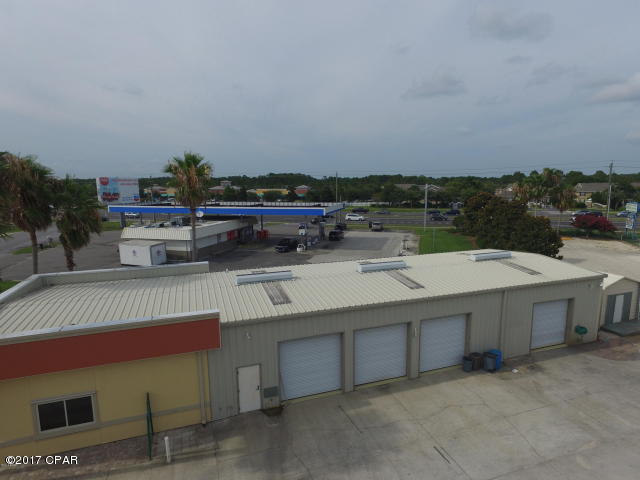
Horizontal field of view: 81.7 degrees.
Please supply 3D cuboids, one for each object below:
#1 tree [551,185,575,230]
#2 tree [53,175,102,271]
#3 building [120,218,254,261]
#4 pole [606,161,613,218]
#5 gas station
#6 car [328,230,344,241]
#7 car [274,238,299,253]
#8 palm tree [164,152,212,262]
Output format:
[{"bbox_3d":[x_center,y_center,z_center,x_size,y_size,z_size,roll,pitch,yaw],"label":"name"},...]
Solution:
[{"bbox_3d":[46.712,-6.026,70.956,4.600,8.776,4.600,-1,8,0],"label":"tree"},{"bbox_3d":[-21.280,-0.403,32.758,4.200,10.288,4.200,-1,8,0],"label":"tree"},{"bbox_3d":[-18.961,-0.931,57.349,10.200,4.100,18.700,1,9,14],"label":"building"},{"bbox_3d":[59.061,-9.144,75.570,0.600,13.327,0.450,-1,8,0],"label":"pole"},{"bbox_3d":[-15.638,-3.325,66.806,38.200,6.000,16.500,1,9,14],"label":"gas station"},{"bbox_3d":[2.939,-1.013,64.347,1.900,1.730,4.700,1,9,14],"label":"car"},{"bbox_3d":[-4.745,0.508,54.350,2.000,1.820,5.100,1,9,14],"label":"car"},{"bbox_3d":[-13.112,-2.302,37.040,4.700,12.617,4.700,-1,8,0],"label":"palm tree"}]

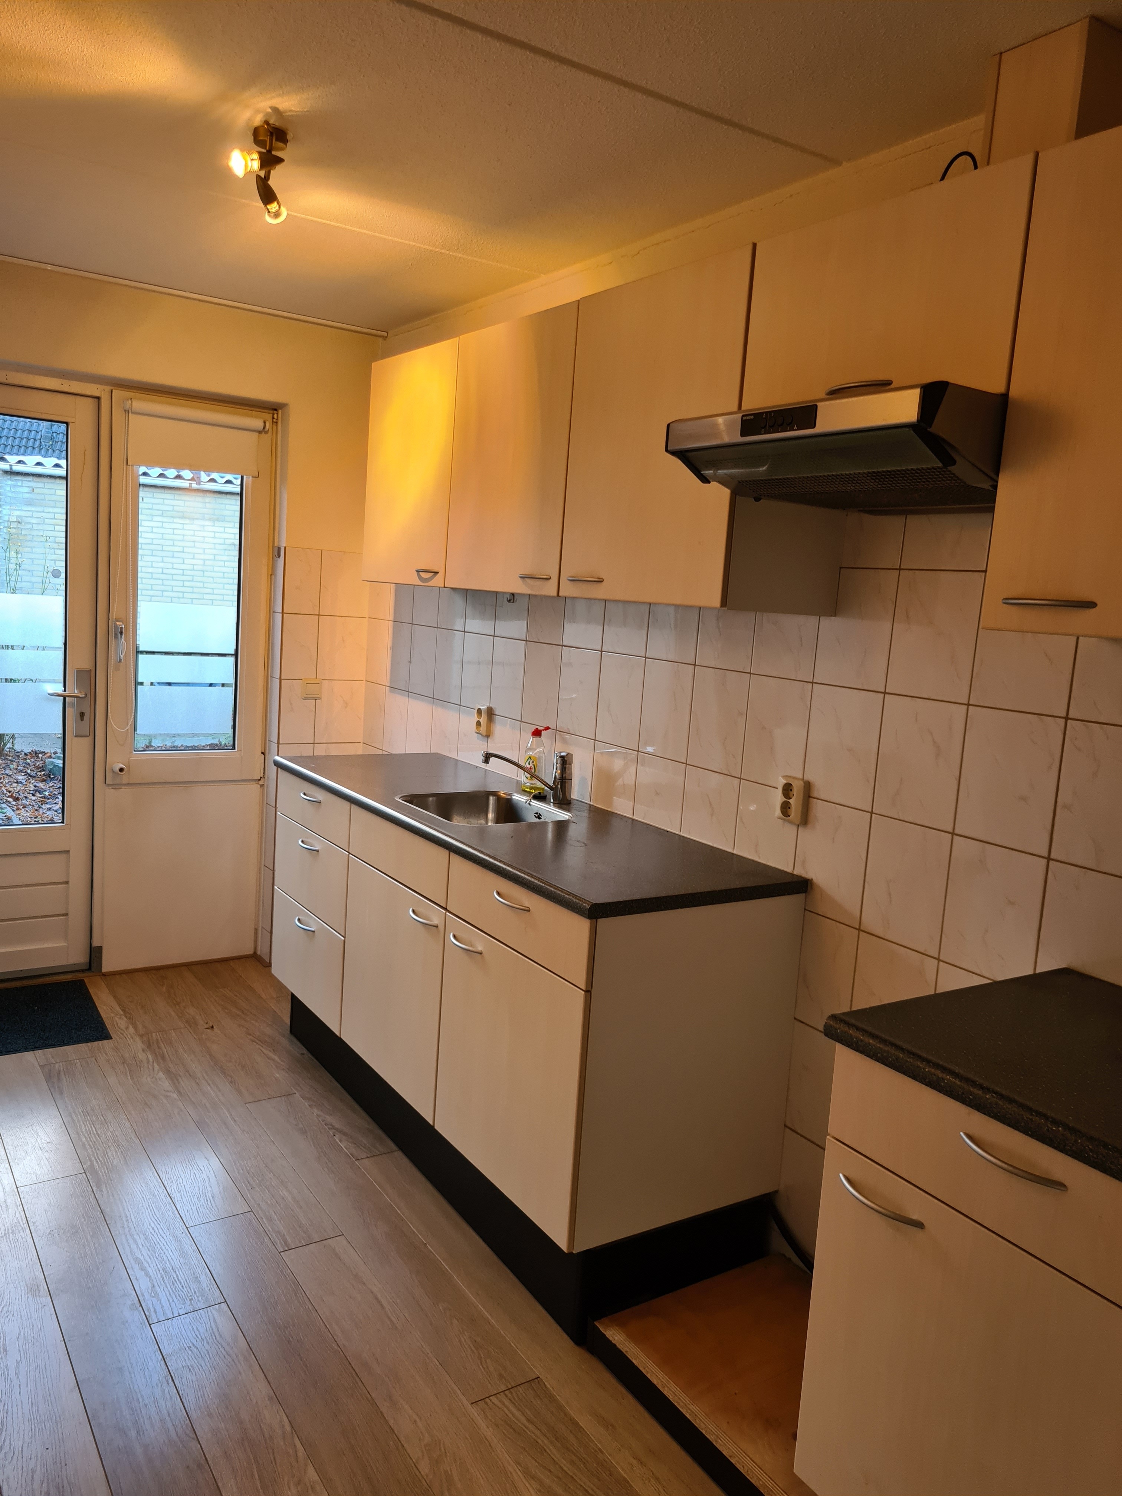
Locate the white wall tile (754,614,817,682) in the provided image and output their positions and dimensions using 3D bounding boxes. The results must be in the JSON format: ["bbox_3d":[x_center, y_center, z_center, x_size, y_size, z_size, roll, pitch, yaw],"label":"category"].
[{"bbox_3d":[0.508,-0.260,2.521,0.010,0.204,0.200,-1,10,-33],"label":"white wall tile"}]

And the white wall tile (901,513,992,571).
[{"bbox_3d":[0.755,-0.472,2.182,0.010,0.250,0.201,-1,10,-33],"label":"white wall tile"}]

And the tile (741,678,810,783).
[{"bbox_3d":[0.492,-0.035,2.553,0.010,0.247,0.200,-1,10,-33],"label":"tile"}]

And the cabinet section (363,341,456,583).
[{"bbox_3d":[-0.332,-0.849,3.507,0.328,0.688,0.599,-1,9,-33],"label":"cabinet section"}]

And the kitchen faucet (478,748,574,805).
[{"bbox_3d":[-0.093,0.077,3.044,0.275,0.146,0.050,0,9,-25],"label":"kitchen faucet"}]

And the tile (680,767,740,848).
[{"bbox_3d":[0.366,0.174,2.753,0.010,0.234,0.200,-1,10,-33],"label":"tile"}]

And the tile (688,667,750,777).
[{"bbox_3d":[0.385,-0.066,2.737,0.009,0.248,0.200,-1,9,-33],"label":"tile"}]

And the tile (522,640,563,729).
[{"bbox_3d":[-0.054,-0.189,3.361,0.009,0.247,0.198,-1,10,-33],"label":"tile"}]

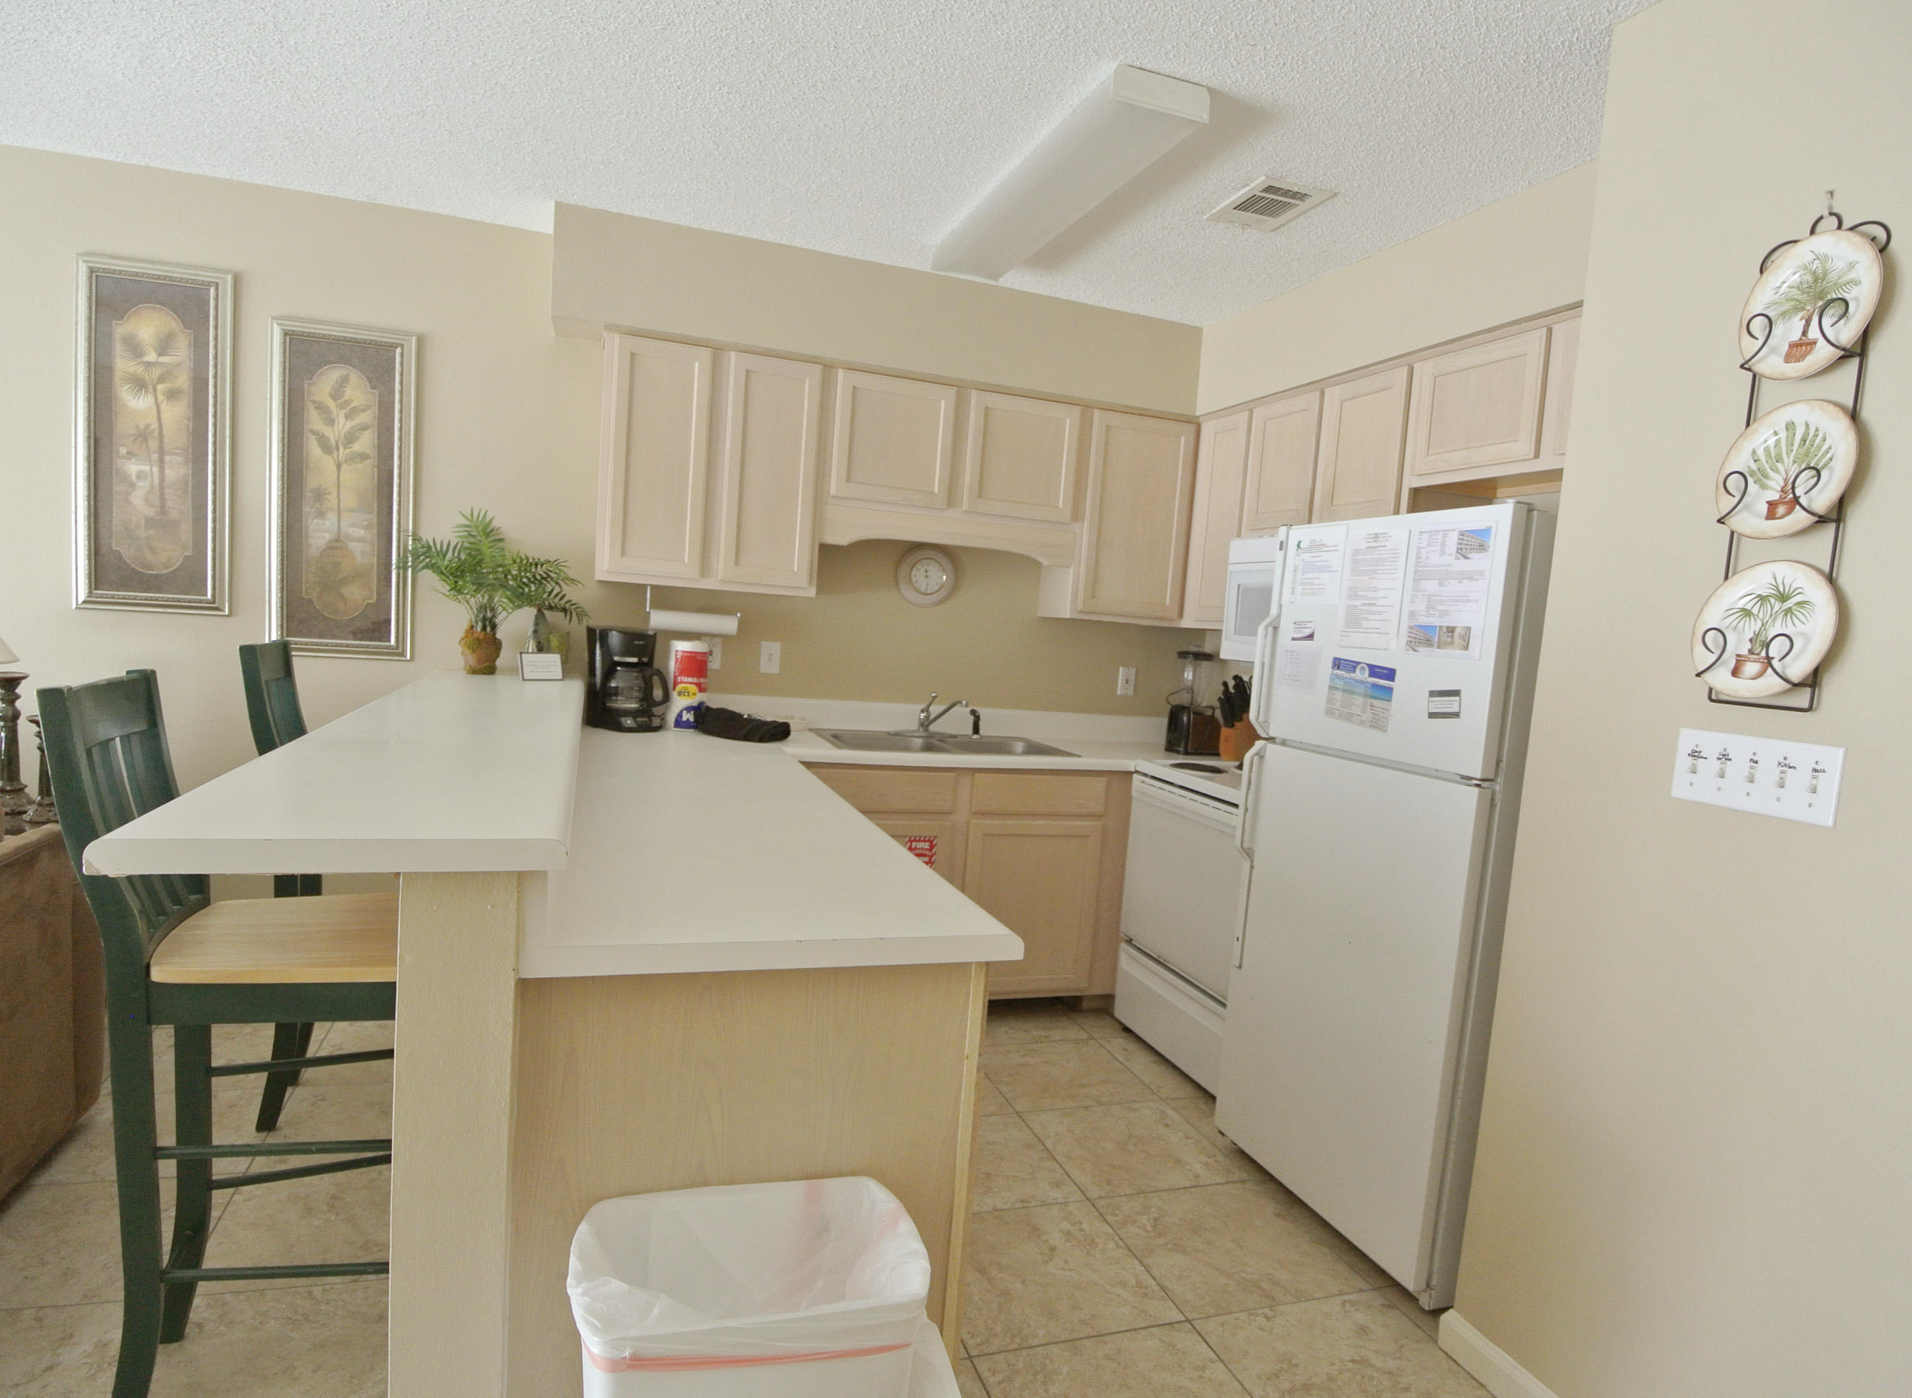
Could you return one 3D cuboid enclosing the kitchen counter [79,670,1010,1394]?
[{"bbox_3d":[-0.796,0.581,2.436,1.075,1.070,2.430,3,5,-19],"label":"kitchen counter"}]

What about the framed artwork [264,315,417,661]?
[{"bbox_3d":[-1.876,-0.634,3.195,0.390,1.005,0.030,3,5,-19],"label":"framed artwork"}]

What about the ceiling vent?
[{"bbox_3d":[0.803,-1.253,2.678,0.205,0.020,0.285,3,5,-19],"label":"ceiling vent"}]

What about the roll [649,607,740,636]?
[{"bbox_3d":[-0.861,-0.252,3.449,0.285,0.080,0.080,3,5,-19],"label":"roll"}]

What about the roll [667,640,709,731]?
[{"bbox_3d":[-0.885,-0.035,3.465,0.130,0.285,0.130,3,5,-19],"label":"roll"}]

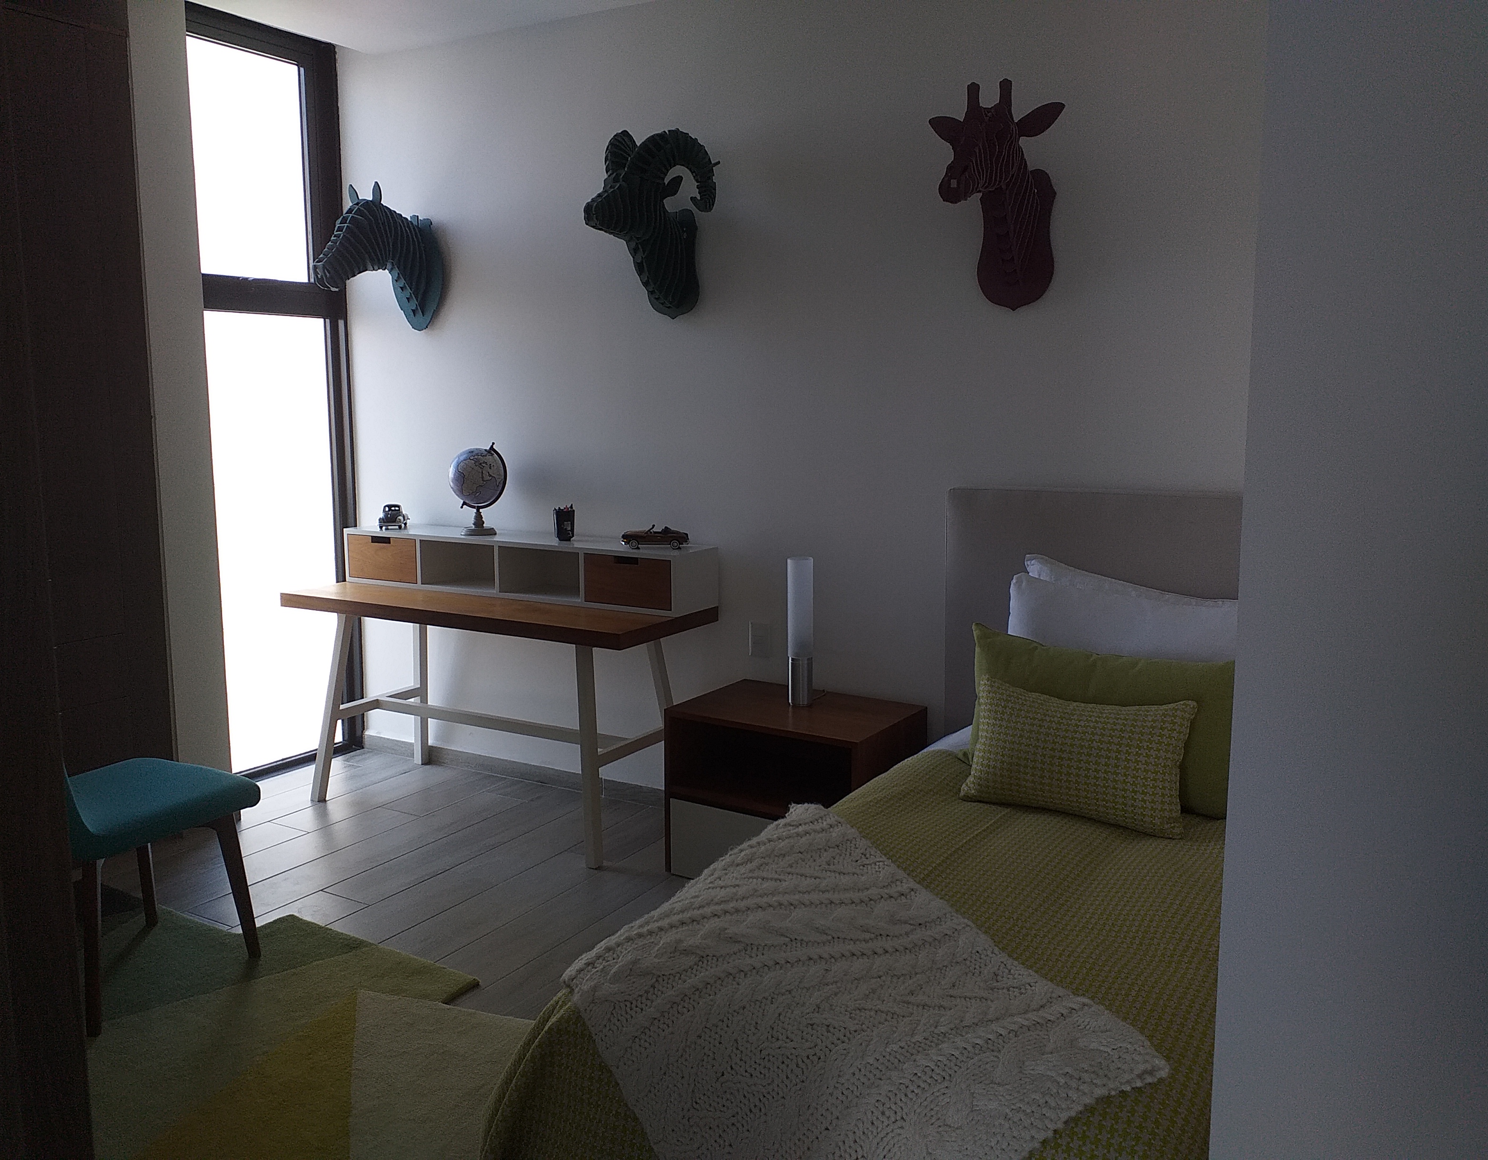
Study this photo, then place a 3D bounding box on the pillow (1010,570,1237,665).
[{"bbox_3d":[1.018,0.262,2.899,0.760,0.500,0.170,5,-8,30],"label":"pillow"}]

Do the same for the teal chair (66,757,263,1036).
[{"bbox_3d":[-1.542,0.570,2.770,0.490,0.790,0.540,5,9,29],"label":"teal chair"}]

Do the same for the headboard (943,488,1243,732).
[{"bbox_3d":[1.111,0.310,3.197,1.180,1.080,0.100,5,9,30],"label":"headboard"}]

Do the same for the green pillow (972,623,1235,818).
[{"bbox_3d":[0.905,0.328,2.824,0.780,0.410,0.160,5,-16,30],"label":"green pillow"}]

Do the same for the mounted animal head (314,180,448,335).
[{"bbox_3d":[-1.321,-1.146,4.111,0.250,0.494,0.484,5,9,29],"label":"mounted animal head"}]

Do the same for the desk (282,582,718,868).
[{"bbox_3d":[-0.859,0.431,4.022,1.456,0.733,0.559,5,9,29],"label":"desk"}]

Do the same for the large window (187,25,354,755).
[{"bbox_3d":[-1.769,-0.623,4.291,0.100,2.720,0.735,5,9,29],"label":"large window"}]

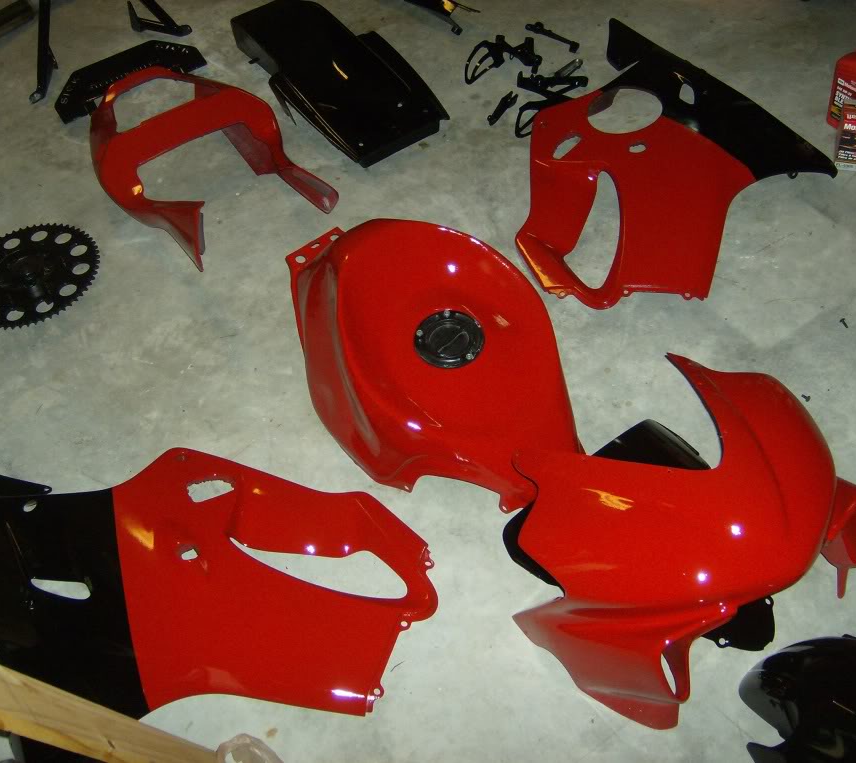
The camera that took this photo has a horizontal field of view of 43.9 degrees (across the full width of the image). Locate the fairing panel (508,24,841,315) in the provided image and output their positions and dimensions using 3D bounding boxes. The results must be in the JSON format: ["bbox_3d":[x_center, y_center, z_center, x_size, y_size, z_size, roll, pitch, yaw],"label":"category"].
[{"bbox_3d":[0.420,-0.490,2.274,0.700,0.140,0.810,-32,53,-17],"label":"fairing panel"}]

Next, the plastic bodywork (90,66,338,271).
[{"bbox_3d":[-0.517,-0.516,2.391,0.410,0.210,0.600,-27,52,-13],"label":"plastic bodywork"}]

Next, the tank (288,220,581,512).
[{"bbox_3d":[-0.043,-0.097,1.938,0.420,0.270,0.740,-27,52,-13],"label":"tank"}]

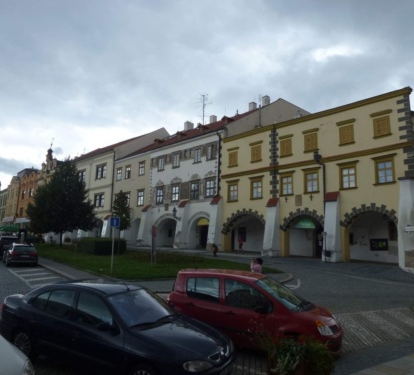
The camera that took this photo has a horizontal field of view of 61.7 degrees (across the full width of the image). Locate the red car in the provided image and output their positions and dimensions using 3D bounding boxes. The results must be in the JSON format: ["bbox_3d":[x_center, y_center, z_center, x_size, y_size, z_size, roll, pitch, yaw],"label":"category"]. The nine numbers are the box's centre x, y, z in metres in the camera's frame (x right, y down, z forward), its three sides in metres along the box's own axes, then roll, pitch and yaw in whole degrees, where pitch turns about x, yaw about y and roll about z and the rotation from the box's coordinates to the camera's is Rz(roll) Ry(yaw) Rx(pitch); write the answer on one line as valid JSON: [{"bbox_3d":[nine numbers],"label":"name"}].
[{"bbox_3d":[1.032,2.751,7.812,3.790,1.590,1.720,-3,-9,29],"label":"red car"}]

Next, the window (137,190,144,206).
[{"bbox_3d":[-9.000,1.464,46.991,1.390,2.240,0.250,-9,-15,41],"label":"window"}]

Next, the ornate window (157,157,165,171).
[{"bbox_3d":[-5.918,-3.070,45.097,1.440,1.870,0.250,-9,-15,41],"label":"ornate window"}]

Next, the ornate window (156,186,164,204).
[{"bbox_3d":[-5.702,1.017,41.741,1.050,1.967,0.200,-9,-15,42],"label":"ornate window"}]

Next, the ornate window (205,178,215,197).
[{"bbox_3d":[0.370,0.033,36.271,1.113,1.704,0.200,-9,-15,42],"label":"ornate window"}]

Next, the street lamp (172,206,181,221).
[{"bbox_3d":[-3.234,2.757,36.765,0.450,1.400,1.200,-9,-15,42],"label":"street lamp"}]

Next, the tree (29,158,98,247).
[{"bbox_3d":[-16.421,1.638,39.359,7.298,10.095,7.298,1,-11,0],"label":"tree"}]

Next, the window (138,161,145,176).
[{"bbox_3d":[-8.497,-2.444,45.069,1.182,1.827,0.200,-9,-15,41],"label":"window"}]

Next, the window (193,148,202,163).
[{"bbox_3d":[-1.107,-3.732,40.813,1.240,1.680,0.250,-9,-15,41],"label":"window"}]

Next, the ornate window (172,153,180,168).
[{"bbox_3d":[-3.897,-3.385,43.305,1.380,2.030,0.250,-9,-15,41],"label":"ornate window"}]

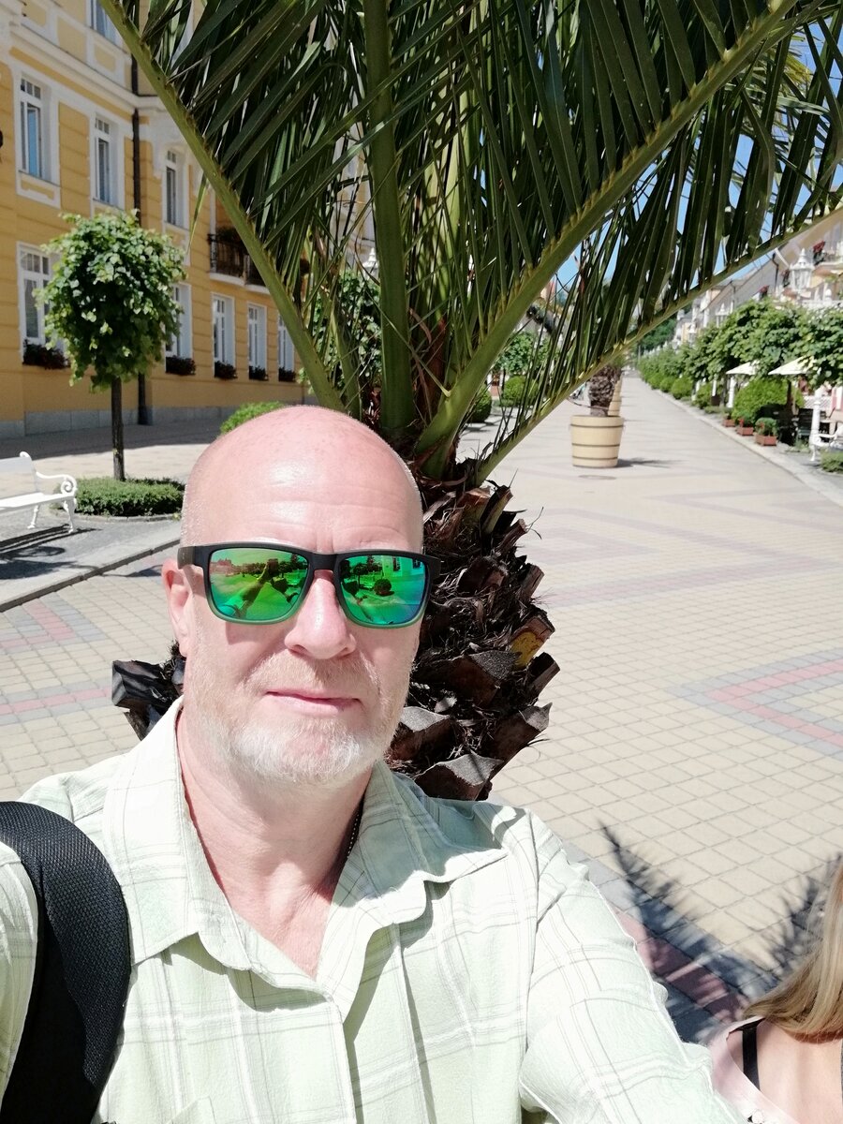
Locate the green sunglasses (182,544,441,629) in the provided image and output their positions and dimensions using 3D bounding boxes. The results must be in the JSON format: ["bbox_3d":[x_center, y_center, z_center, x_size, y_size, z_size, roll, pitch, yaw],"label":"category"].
[{"bbox_3d":[-0.078,0.014,0.583,0.145,0.050,0.145,3,-1,-19],"label":"green sunglasses"}]

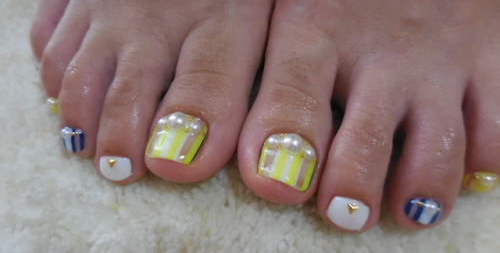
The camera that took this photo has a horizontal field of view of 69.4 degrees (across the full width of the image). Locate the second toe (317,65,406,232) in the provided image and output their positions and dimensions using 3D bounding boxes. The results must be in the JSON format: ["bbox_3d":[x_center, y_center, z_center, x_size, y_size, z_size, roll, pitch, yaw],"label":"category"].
[{"bbox_3d":[0.034,0.007,0.112,0.017,0.018,0.045,14,71,5],"label":"second toe"}]

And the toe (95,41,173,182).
[{"bbox_3d":[-0.039,-0.005,0.121,0.015,0.017,0.043,7,70,-4],"label":"toe"}]

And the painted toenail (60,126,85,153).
[{"bbox_3d":[-0.059,0.004,0.120,0.008,0.004,0.009,6,90,27],"label":"painted toenail"}]

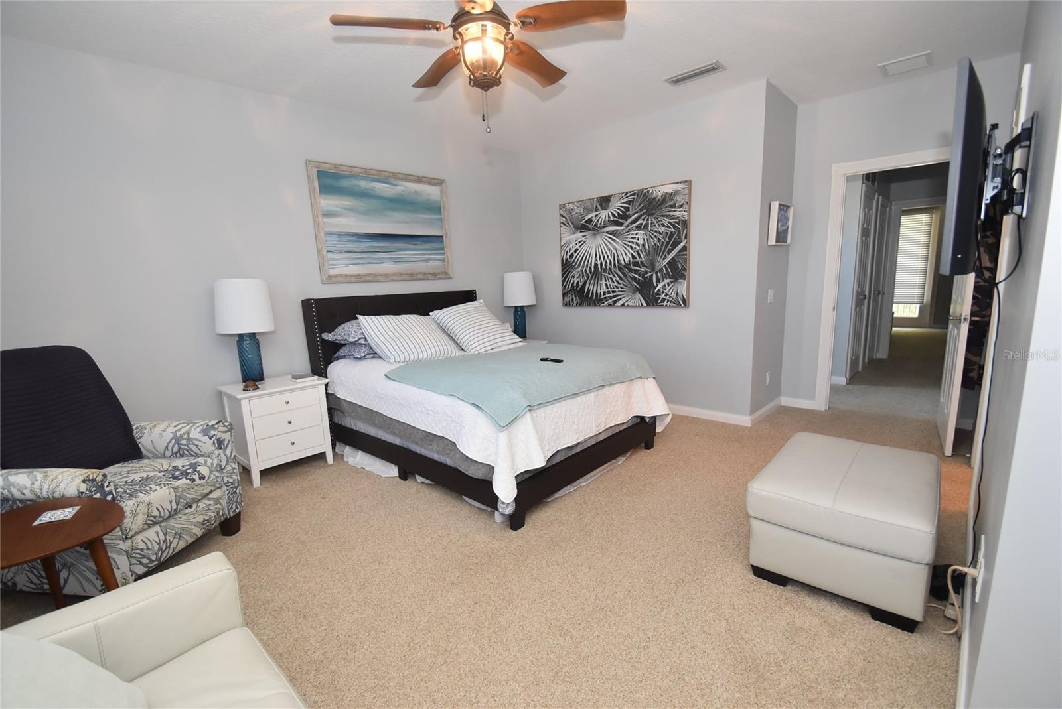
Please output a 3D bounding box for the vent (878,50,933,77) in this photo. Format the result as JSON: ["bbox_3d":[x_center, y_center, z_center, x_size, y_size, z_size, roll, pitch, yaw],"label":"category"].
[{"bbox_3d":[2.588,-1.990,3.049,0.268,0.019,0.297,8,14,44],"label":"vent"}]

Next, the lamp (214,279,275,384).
[{"bbox_3d":[-2.013,-0.142,3.152,0.362,0.744,0.362,8,14,44],"label":"lamp"}]

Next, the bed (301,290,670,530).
[{"bbox_3d":[-0.432,0.132,3.466,2.204,1.226,1.615,6,14,41],"label":"bed"}]

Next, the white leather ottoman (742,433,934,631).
[{"bbox_3d":[1.419,0.720,2.007,0.576,0.426,0.791,7,14,42],"label":"white leather ottoman"}]

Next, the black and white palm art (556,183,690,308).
[{"bbox_3d":[0.852,-1.000,4.318,1.434,1.068,0.048,8,14,44],"label":"black and white palm art"}]

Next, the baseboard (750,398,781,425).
[{"bbox_3d":[2.115,0.504,3.966,0.015,0.091,0.784,8,14,44],"label":"baseboard"}]

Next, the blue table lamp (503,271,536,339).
[{"bbox_3d":[-0.130,-0.557,4.978,0.359,0.744,0.359,-2,10,0],"label":"blue table lamp"}]

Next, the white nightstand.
[{"bbox_3d":[-1.858,0.525,3.306,0.476,0.636,0.599,8,14,44],"label":"white nightstand"}]

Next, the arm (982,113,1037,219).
[{"bbox_3d":[1.780,-0.670,1.657,0.107,0.335,0.402,8,14,44],"label":"arm"}]

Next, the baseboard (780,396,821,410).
[{"bbox_3d":[2.518,0.453,4.147,0.288,0.088,0.015,8,14,44],"label":"baseboard"}]

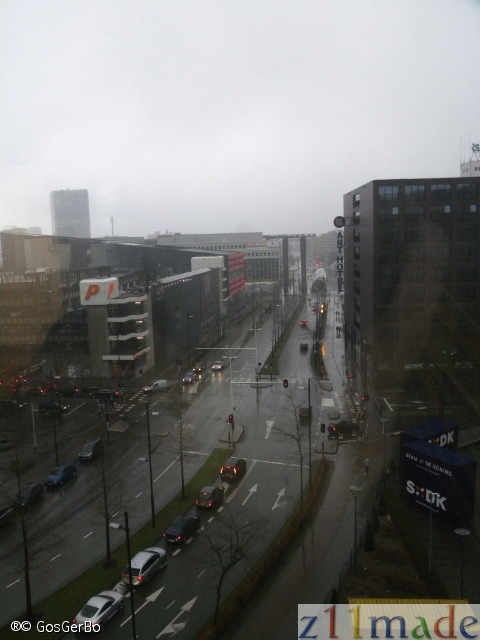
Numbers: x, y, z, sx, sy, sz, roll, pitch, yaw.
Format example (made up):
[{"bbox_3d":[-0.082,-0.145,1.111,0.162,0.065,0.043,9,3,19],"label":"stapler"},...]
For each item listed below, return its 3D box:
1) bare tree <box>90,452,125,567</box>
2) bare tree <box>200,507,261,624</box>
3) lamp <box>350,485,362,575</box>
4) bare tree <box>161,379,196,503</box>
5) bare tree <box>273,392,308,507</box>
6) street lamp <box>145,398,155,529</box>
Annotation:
[{"bbox_3d":[-10.263,14.286,46.735,2.700,9.600,2.700,-2,7,0],"label":"bare tree"},{"bbox_3d":[-0.728,15.776,39.127,3.909,8.414,3.714,-2,8,0],"label":"bare tree"},{"bbox_3d":[8.443,15.487,44.496,0.900,6.700,0.900,-2,7,0],"label":"lamp"},{"bbox_3d":[-5.549,11.764,58.489,3.200,11.400,3.200,-2,7,0],"label":"bare tree"},{"bbox_3d":[4.793,11.796,54.659,3.275,11.414,3.111,-2,8,0],"label":"bare tree"},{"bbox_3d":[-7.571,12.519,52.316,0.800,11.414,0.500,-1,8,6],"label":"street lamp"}]

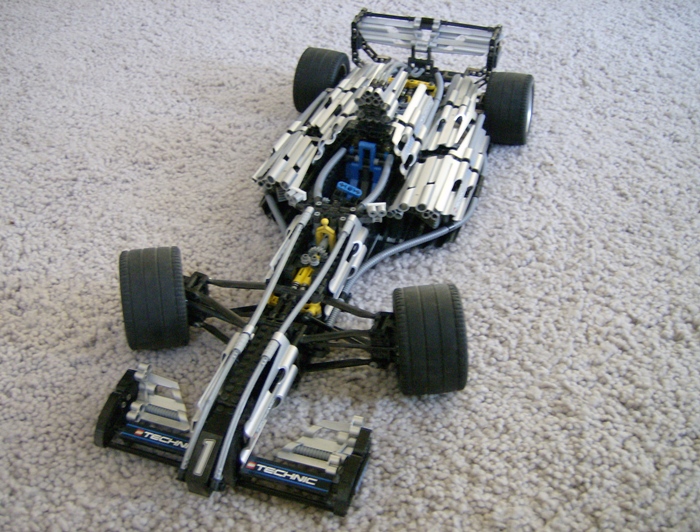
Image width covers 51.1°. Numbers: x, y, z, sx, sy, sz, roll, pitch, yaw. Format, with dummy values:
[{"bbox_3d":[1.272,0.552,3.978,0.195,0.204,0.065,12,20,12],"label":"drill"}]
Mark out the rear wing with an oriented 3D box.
[{"bbox_3d":[0.091,-0.270,0.890,0.172,0.058,0.056,11,40,14],"label":"rear wing"}]

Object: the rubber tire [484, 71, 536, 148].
[{"bbox_3d":[0.188,-0.184,0.859,0.050,0.082,0.082,11,40,14],"label":"rubber tire"}]

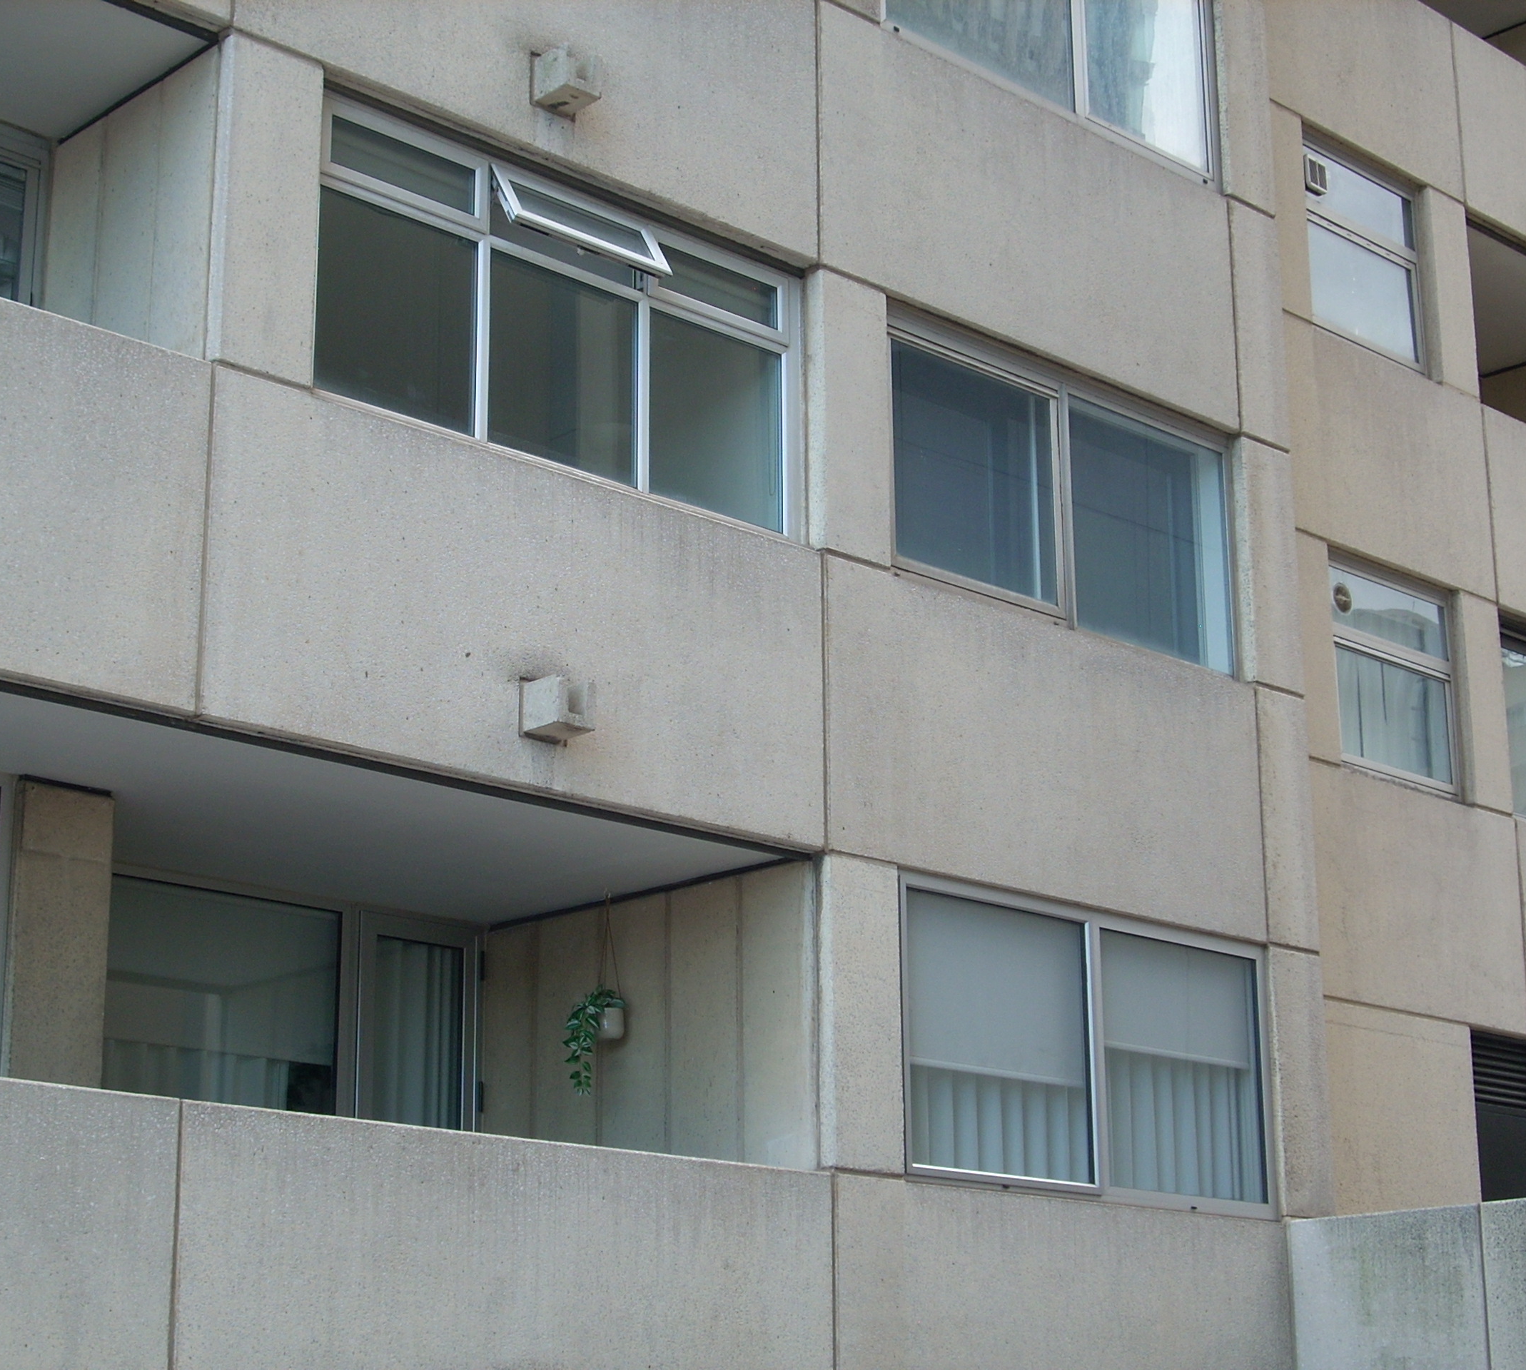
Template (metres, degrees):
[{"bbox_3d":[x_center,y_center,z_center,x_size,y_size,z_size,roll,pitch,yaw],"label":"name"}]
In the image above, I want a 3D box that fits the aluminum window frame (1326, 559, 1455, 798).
[{"bbox_3d":[3.635,-0.019,16.584,1.305,1.280,0.100,15,-22,-41],"label":"aluminum window frame"}]

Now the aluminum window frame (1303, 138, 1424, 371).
[{"bbox_3d":[3.615,-2.580,17.312,1.270,1.275,0.100,15,-22,-41],"label":"aluminum window frame"}]

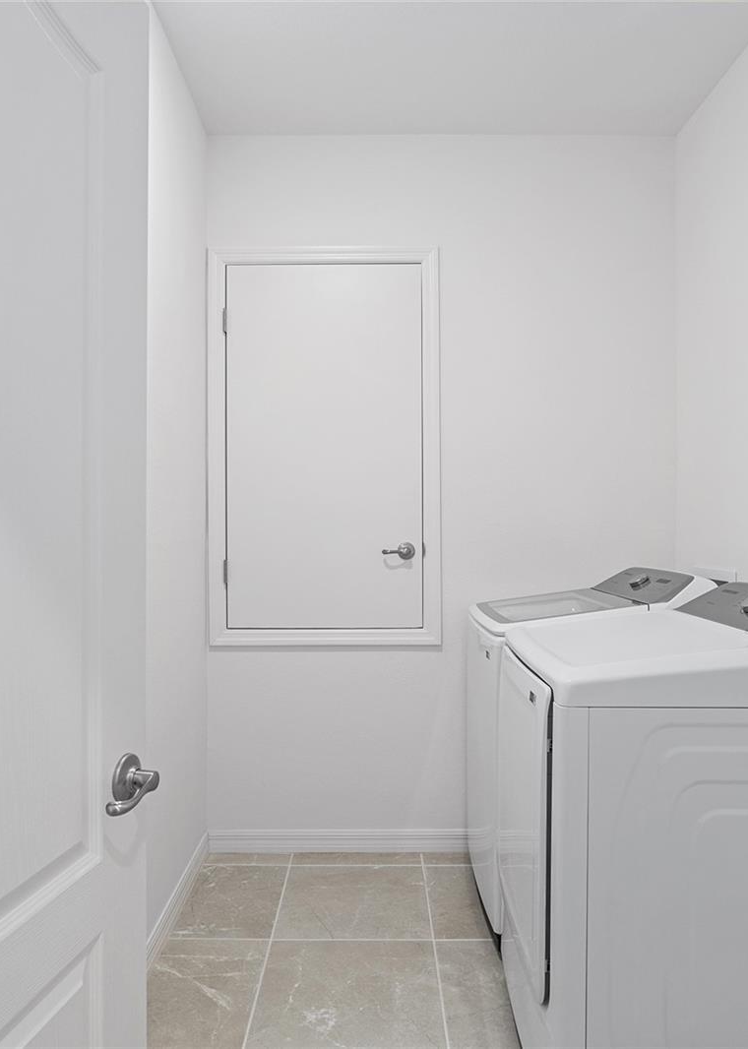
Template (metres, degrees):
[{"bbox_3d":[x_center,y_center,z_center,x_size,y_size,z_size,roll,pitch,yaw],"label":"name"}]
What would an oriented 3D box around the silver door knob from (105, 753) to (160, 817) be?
[{"bbox_3d":[-0.326,0.351,0.928,0.064,0.067,0.135,0,0,14],"label":"silver door knob"}]

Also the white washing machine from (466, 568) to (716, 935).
[{"bbox_3d":[0.705,0.720,2.360,0.710,1.110,0.670,0,0,0],"label":"white washing machine"}]

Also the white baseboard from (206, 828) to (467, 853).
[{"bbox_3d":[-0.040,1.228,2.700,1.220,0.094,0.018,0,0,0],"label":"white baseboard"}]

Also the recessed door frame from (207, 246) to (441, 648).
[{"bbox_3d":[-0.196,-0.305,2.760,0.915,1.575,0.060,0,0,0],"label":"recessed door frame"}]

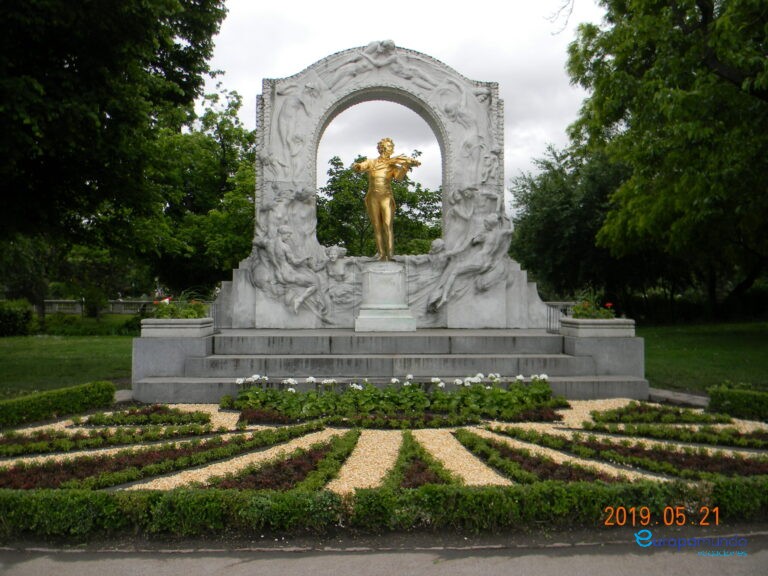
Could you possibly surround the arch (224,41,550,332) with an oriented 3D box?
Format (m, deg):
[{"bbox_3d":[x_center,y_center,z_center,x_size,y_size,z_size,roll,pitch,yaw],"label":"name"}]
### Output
[{"bbox_3d":[-0.055,-2.140,13.150,6.950,5.950,1.200,0,-1,-2],"label":"arch"}]

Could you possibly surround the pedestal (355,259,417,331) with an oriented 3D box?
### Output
[{"bbox_3d":[0.013,0.160,12.200,1.140,1.330,1.100,0,-1,-2],"label":"pedestal"}]

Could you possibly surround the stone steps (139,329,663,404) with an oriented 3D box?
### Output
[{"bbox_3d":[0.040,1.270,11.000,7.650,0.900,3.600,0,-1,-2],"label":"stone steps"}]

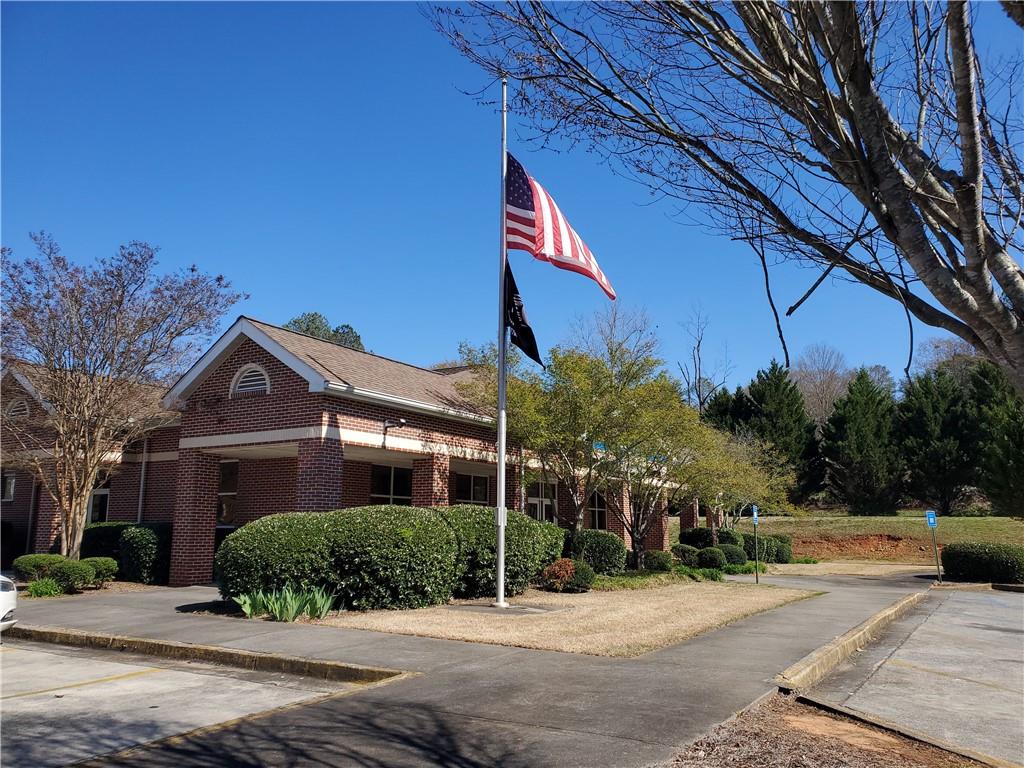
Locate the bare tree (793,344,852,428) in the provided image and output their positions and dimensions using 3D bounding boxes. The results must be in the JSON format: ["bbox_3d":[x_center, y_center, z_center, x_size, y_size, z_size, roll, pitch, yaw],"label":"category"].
[{"bbox_3d":[25.134,3.529,62.458,5.400,14.200,5.400,-4,-12,22],"label":"bare tree"}]

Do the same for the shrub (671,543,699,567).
[{"bbox_3d":[5.541,5.422,24.430,0.990,0.725,0.990,-2,-11,12],"label":"shrub"}]

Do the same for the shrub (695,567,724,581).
[{"bbox_3d":[5.135,4.900,20.033,0.760,0.360,0.700,-6,-13,31],"label":"shrub"}]

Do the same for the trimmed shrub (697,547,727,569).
[{"bbox_3d":[6.603,5.731,25.521,0.980,0.740,0.980,-6,-13,31],"label":"trimmed shrub"}]

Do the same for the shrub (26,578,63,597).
[{"bbox_3d":[-8.393,3.658,13.813,0.581,0.331,0.551,6,-12,-30],"label":"shrub"}]

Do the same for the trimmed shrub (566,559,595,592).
[{"bbox_3d":[1.369,3.869,15.603,0.640,0.630,0.640,-1,-11,5],"label":"trimmed shrub"}]

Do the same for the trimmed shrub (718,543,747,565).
[{"bbox_3d":[7.963,6.127,27.720,1.000,0.770,1.000,-6,-13,31],"label":"trimmed shrub"}]

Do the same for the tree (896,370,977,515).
[{"bbox_3d":[20.993,2.832,38.135,3.800,7.187,3.800,-6,-12,28],"label":"tree"}]

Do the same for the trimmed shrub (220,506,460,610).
[{"bbox_3d":[-3.040,3.045,13.837,3.800,1.660,2.000,-6,-13,31],"label":"trimmed shrub"}]

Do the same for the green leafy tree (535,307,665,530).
[{"bbox_3d":[2.447,1.460,21.508,3.700,7.380,3.700,-1,-11,6],"label":"green leafy tree"}]

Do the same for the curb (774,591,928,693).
[{"bbox_3d":[5.497,3.535,11.384,0.200,0.160,11.439,-7,-13,32],"label":"curb"}]

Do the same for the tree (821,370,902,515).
[{"bbox_3d":[22.813,3.736,50.202,5.300,9.430,5.300,-5,-12,24],"label":"tree"}]

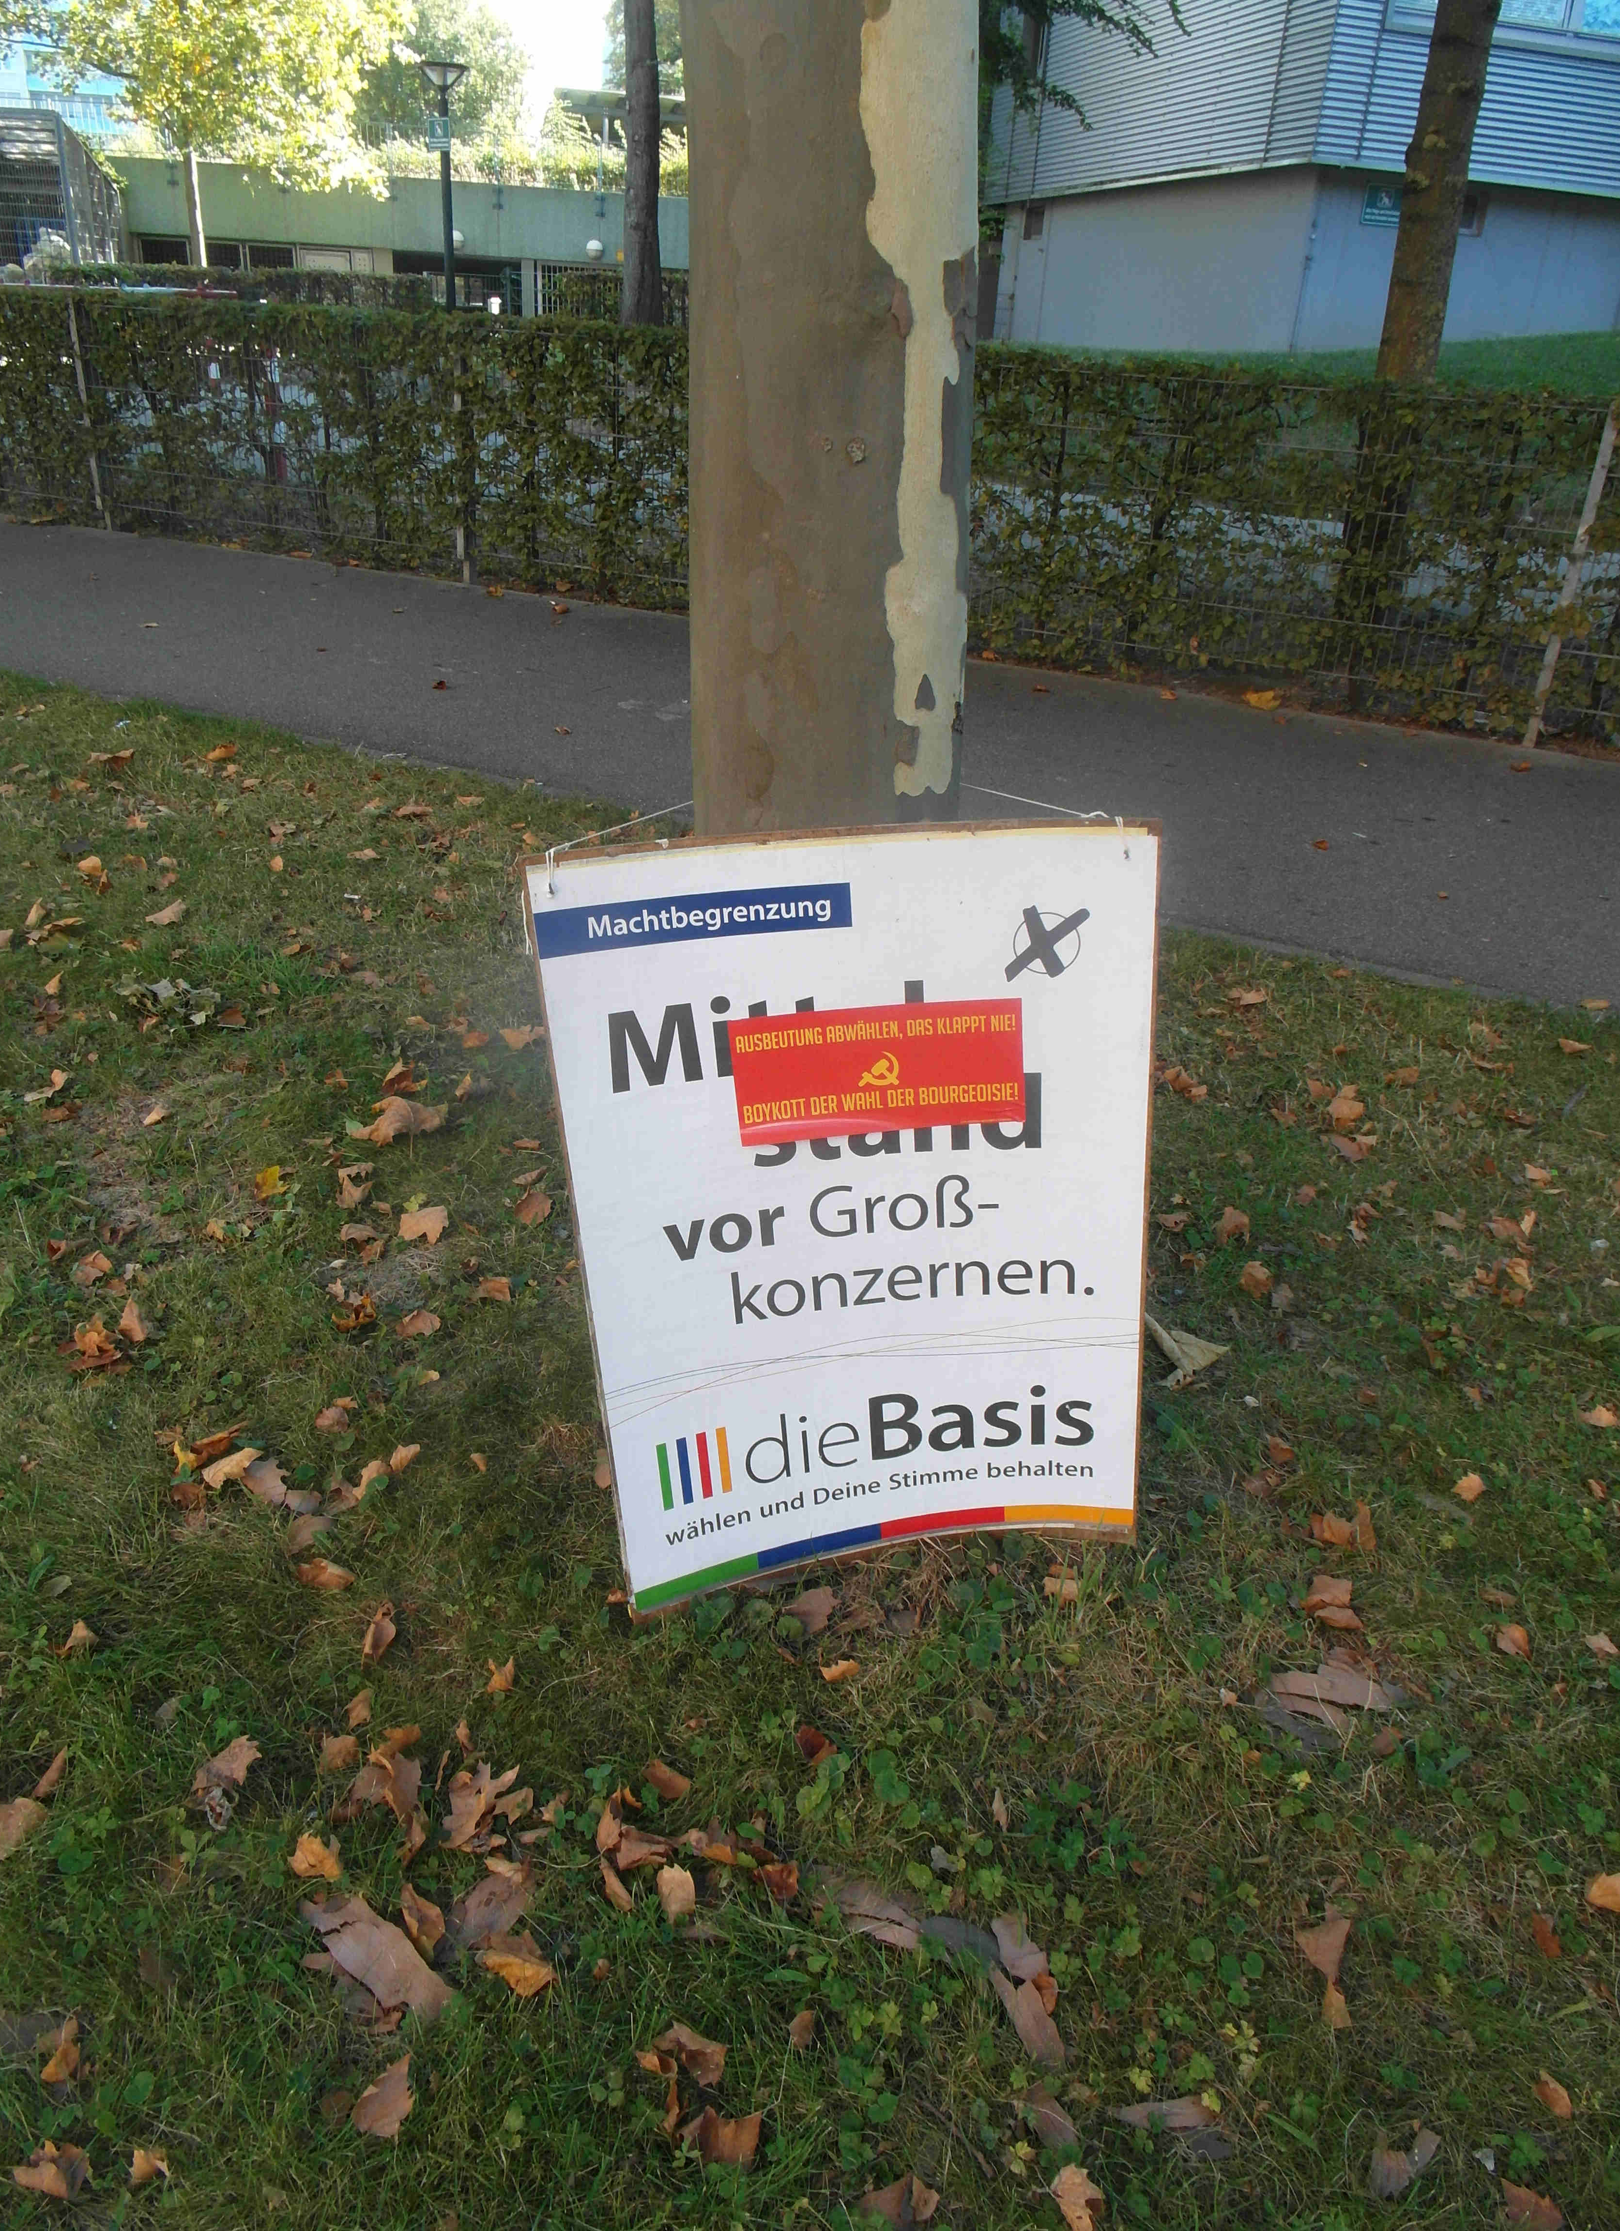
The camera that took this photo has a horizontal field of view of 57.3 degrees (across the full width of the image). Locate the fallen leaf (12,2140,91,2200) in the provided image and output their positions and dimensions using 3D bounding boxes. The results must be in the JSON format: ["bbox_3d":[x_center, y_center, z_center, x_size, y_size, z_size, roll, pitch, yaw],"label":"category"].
[{"bbox_3d":[-0.578,0.804,1.133,0.052,0.030,0.032,9,28,12],"label":"fallen leaf"}]

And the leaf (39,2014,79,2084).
[{"bbox_3d":[-0.622,0.784,1.244,0.021,0.025,0.047,6,27,6],"label":"leaf"}]

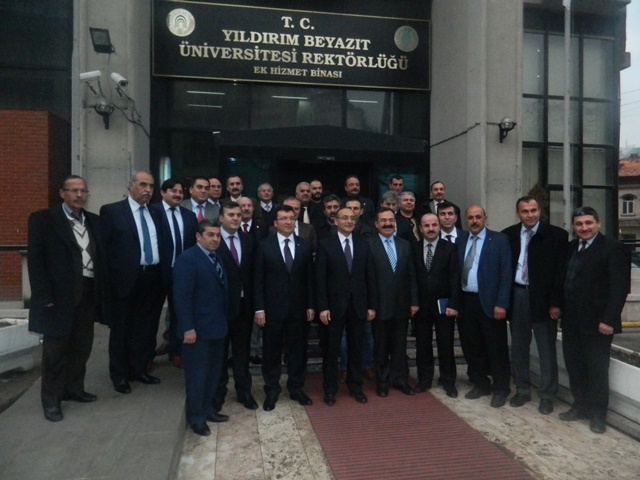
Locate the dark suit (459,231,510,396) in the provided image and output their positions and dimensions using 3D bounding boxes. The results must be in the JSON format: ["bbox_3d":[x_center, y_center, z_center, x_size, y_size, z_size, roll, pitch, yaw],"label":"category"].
[{"bbox_3d":[1.504,0.649,4.222,0.520,1.500,0.360,1,2,30],"label":"dark suit"}]

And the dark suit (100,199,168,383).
[{"bbox_3d":[-1.533,0.426,3.820,0.530,1.500,0.330,-1,2,-42],"label":"dark suit"}]

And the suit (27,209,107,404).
[{"bbox_3d":[-1.881,0.493,3.430,0.330,1.480,0.530,2,2,40],"label":"suit"}]

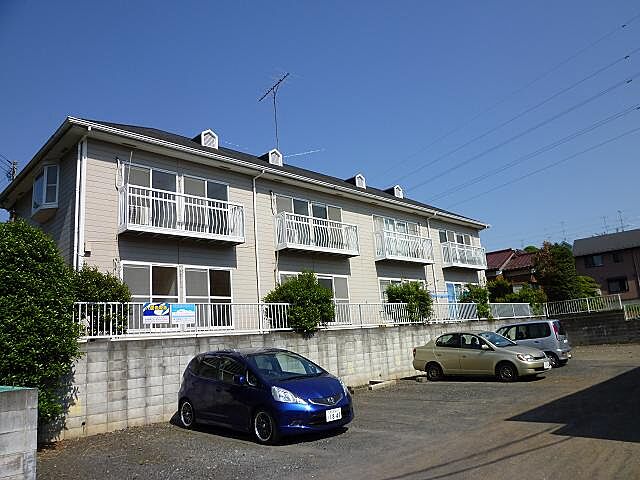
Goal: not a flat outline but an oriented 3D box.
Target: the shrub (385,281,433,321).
[{"bbox_3d":[3.505,2.496,18.332,1.998,1.742,1.798,8,-17,-44],"label":"shrub"}]

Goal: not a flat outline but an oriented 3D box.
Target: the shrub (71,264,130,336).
[{"bbox_3d":[-4.991,1.469,10.374,1.386,1.734,1.248,8,-17,-44],"label":"shrub"}]

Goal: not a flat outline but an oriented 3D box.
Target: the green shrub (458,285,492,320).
[{"bbox_3d":[7.334,2.994,21.959,1.550,1.739,1.395,8,-17,-44],"label":"green shrub"}]

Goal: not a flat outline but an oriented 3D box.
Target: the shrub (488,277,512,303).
[{"bbox_3d":[10.274,3.323,26.476,1.340,2.458,1.340,8,-17,-44],"label":"shrub"}]

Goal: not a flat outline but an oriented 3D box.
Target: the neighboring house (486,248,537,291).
[{"bbox_3d":[15.518,3.373,36.055,7.500,5.800,9.000,8,-17,-44],"label":"neighboring house"}]

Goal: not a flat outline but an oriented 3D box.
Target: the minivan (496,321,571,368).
[{"bbox_3d":[7.571,4.014,17.535,3.600,1.620,1.550,-14,-15,39],"label":"minivan"}]

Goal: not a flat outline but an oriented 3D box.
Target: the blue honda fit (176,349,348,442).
[{"bbox_3d":[-1.105,2.836,8.824,1.695,1.520,3.900,7,-16,-43],"label":"blue honda fit"}]

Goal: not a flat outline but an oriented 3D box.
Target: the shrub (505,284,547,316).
[{"bbox_3d":[11.654,3.480,26.238,2.621,1.860,2.097,8,-17,-44],"label":"shrub"}]

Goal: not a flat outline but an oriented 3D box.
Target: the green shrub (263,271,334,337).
[{"bbox_3d":[-0.643,1.984,14.091,2.285,2.063,2.057,8,-17,-44],"label":"green shrub"}]

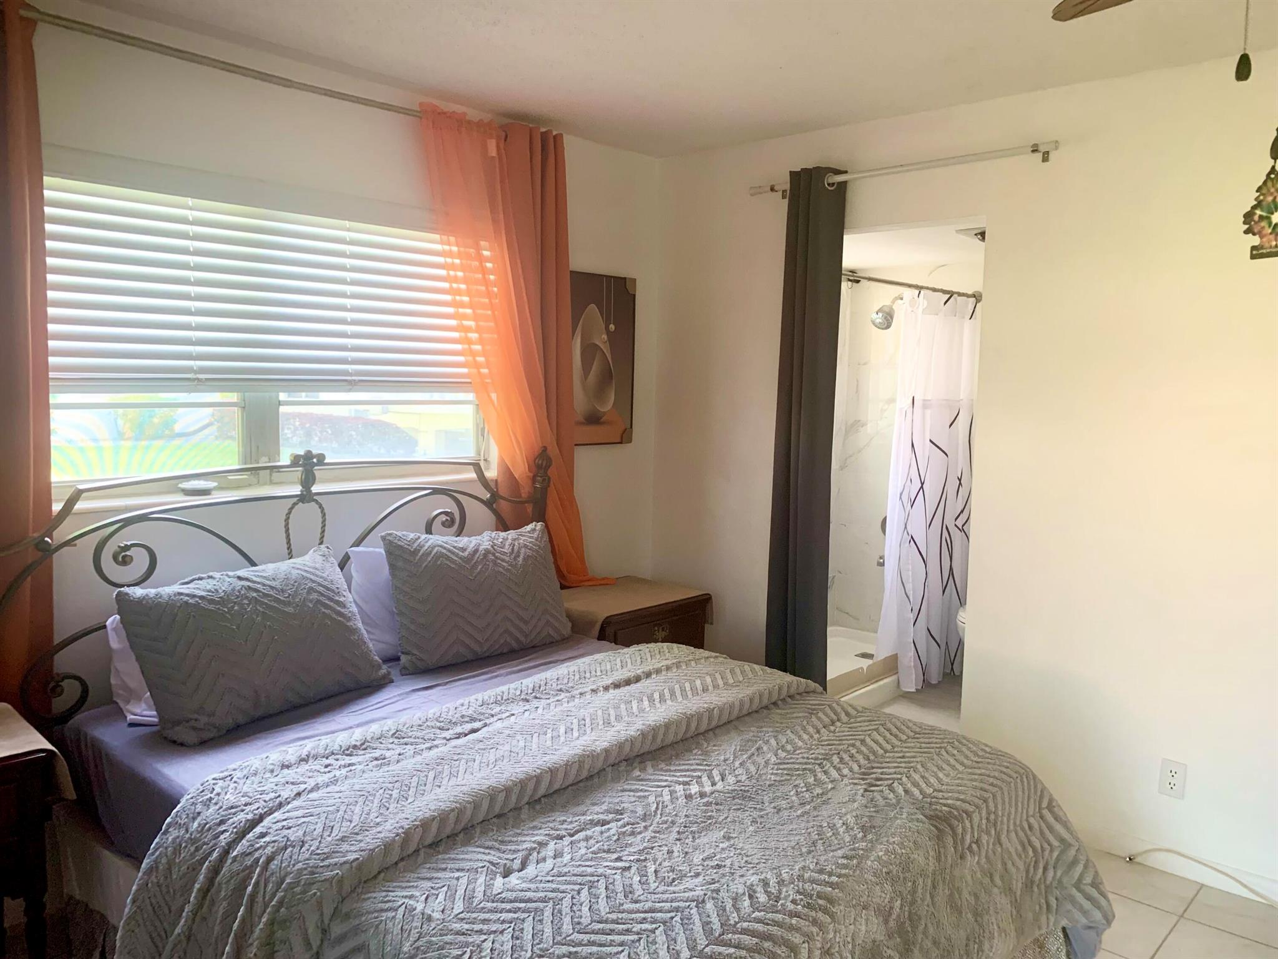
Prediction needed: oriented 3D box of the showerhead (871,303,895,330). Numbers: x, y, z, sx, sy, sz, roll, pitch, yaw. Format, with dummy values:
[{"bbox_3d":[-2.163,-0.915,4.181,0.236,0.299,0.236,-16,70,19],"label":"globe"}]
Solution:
[{"bbox_3d":[1.294,-0.862,5.098,0.105,0.108,0.115,7,46,42],"label":"showerhead"}]

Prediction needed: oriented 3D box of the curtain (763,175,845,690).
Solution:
[{"bbox_3d":[0.631,-0.056,3.697,0.230,2.195,0.130,7,8,42],"label":"curtain"}]

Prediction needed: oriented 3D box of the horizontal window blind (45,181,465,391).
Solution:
[{"bbox_3d":[-1.095,-0.559,3.011,0.060,0.575,1.650,7,8,42],"label":"horizontal window blind"}]

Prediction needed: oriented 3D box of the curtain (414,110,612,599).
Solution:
[{"bbox_3d":[-0.413,-0.404,3.590,0.160,1.750,0.940,7,8,42],"label":"curtain"}]

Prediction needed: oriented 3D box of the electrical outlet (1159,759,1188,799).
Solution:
[{"bbox_3d":[1.645,0.925,2.958,0.069,0.111,0.009,7,8,42],"label":"electrical outlet"}]

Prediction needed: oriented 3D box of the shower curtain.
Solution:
[{"bbox_3d":[1.457,0.045,4.689,0.230,1.875,0.800,7,8,42],"label":"shower curtain"}]

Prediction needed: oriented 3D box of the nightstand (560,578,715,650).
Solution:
[{"bbox_3d":[-0.089,0.778,3.822,0.470,0.647,0.605,7,8,42],"label":"nightstand"}]

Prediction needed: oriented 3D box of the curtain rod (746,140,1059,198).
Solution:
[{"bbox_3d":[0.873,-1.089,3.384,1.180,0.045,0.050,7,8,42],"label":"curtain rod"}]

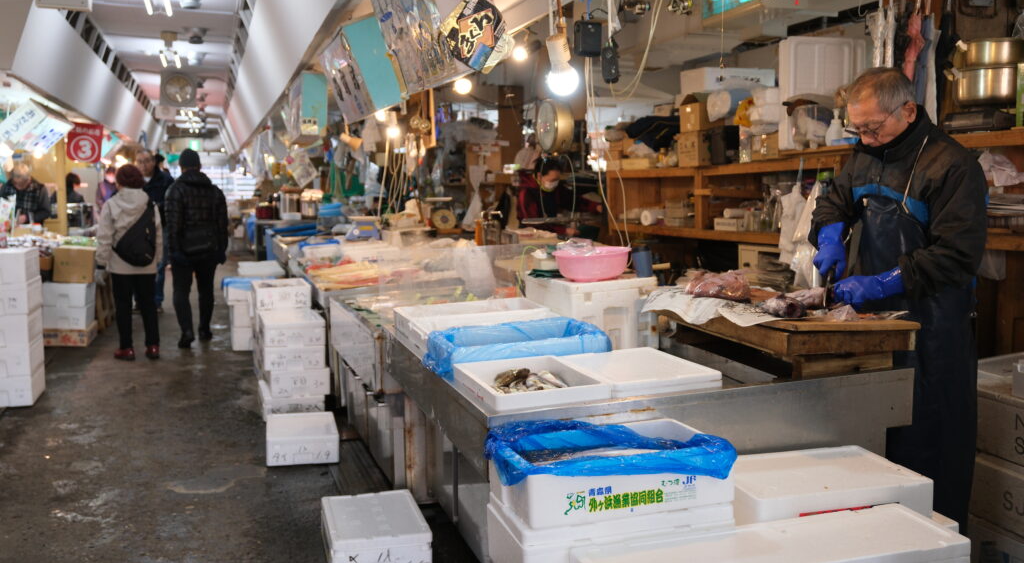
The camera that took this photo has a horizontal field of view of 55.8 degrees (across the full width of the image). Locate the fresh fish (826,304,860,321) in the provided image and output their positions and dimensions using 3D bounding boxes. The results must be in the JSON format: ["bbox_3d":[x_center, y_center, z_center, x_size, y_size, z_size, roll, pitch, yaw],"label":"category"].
[{"bbox_3d":[1.032,0.093,3.026,0.100,0.045,0.070,-3,6,-17],"label":"fresh fish"}]

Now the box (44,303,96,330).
[{"bbox_3d":[-4.194,0.320,9.161,0.390,0.200,0.440,-2,6,-11],"label":"box"}]

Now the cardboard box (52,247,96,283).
[{"bbox_3d":[-3.894,-0.138,8.669,0.330,0.285,0.330,-1,6,-8],"label":"cardboard box"}]

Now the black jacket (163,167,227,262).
[{"bbox_3d":[-2.773,-0.589,8.500,0.520,0.800,0.330,-2,6,-17],"label":"black jacket"}]

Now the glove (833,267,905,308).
[{"bbox_3d":[1.113,0.019,3.020,0.215,0.098,0.092,-19,15,-32],"label":"glove"}]

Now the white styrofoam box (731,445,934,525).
[{"bbox_3d":[0.774,0.541,2.514,0.490,0.098,0.335,-2,7,-16],"label":"white styrofoam box"}]

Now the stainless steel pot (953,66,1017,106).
[{"bbox_3d":[1.905,-0.780,3.880,0.245,0.155,0.245,-1,6,0],"label":"stainless steel pot"}]

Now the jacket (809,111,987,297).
[{"bbox_3d":[1.173,-0.241,2.950,0.380,0.600,0.480,-3,7,-24],"label":"jacket"}]

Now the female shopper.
[{"bbox_3d":[-3.150,-0.160,7.950,0.500,1.570,0.360,-3,6,-25],"label":"female shopper"}]

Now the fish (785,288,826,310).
[{"bbox_3d":[1.078,0.059,3.540,0.150,0.065,0.100,-2,6,-17],"label":"fish"}]

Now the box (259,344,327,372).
[{"bbox_3d":[-1.421,0.453,6.250,0.370,0.147,0.520,-3,6,-16],"label":"box"}]

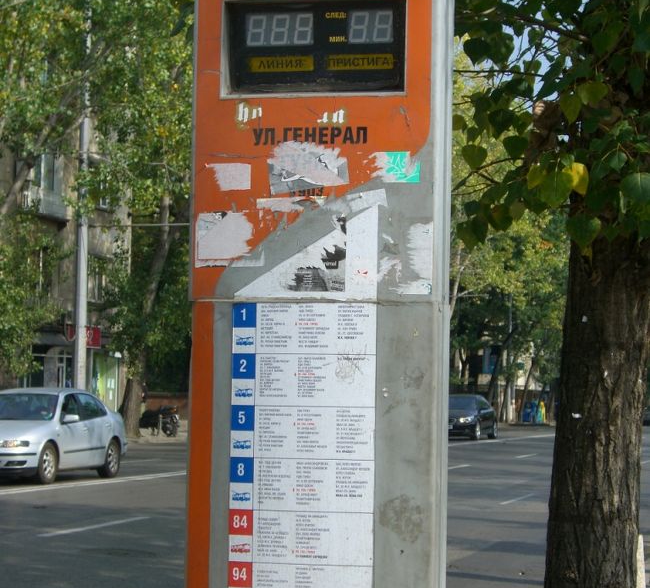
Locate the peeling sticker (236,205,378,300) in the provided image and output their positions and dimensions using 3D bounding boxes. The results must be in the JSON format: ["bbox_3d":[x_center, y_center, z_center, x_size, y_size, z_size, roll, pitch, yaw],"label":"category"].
[{"bbox_3d":[-0.036,-0.083,3.884,0.291,0.187,0.005,0,-3,13],"label":"peeling sticker"}]

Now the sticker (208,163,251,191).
[{"bbox_3d":[-0.192,-0.234,3.928,0.088,0.057,0.005,0,-3,13],"label":"sticker"}]

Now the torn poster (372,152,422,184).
[{"bbox_3d":[0.141,-0.250,3.852,0.096,0.063,0.005,0,-3,13],"label":"torn poster"}]

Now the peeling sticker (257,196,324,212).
[{"bbox_3d":[-0.066,-0.174,3.753,0.135,0.031,0.004,0,-3,14],"label":"peeling sticker"}]

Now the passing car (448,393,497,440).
[{"bbox_3d":[4.369,3.995,63.500,1.840,1.460,4.800,0,-3,14],"label":"passing car"}]

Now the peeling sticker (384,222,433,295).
[{"bbox_3d":[0.164,-0.070,3.837,0.096,0.146,0.005,0,-3,13],"label":"peeling sticker"}]

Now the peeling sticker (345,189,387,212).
[{"bbox_3d":[0.077,-0.178,3.718,0.082,0.042,0.004,0,-3,14],"label":"peeling sticker"}]

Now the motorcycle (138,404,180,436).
[{"bbox_3d":[-5.154,3.723,57.000,1.900,1.000,0.700,-1,-4,34],"label":"motorcycle"}]

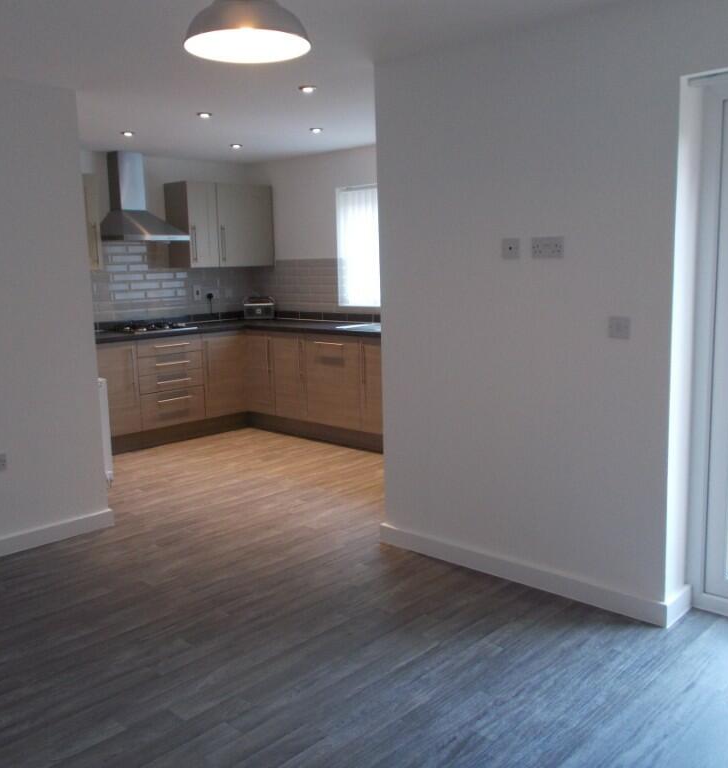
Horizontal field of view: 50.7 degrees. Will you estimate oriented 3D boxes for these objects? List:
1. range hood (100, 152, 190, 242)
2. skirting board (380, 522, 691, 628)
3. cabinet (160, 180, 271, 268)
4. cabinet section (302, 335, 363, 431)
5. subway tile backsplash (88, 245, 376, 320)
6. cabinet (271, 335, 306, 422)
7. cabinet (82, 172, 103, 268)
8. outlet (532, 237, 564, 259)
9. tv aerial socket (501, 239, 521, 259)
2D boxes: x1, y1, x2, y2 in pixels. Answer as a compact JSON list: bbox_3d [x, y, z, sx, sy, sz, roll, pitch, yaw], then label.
[{"bbox_3d":[-1.809,-1.497,6.148,0.500,0.712,0.600,7,12,42],"label":"range hood"},{"bbox_3d":[0.718,0.822,3.567,1.480,0.092,0.240,7,12,42],"label":"skirting board"},{"bbox_3d":[-1.278,-1.403,6.867,0.333,0.716,0.904,7,12,42],"label":"cabinet"},{"bbox_3d":[-0.052,-0.057,6.287,0.605,0.728,0.570,6,12,43],"label":"cabinet section"},{"bbox_3d":[-1.040,-0.836,6.157,1.738,0.665,1.740,7,12,42],"label":"subway tile backsplash"},{"bbox_3d":[-0.400,-0.084,6.480,0.395,0.720,0.575,7,12,42],"label":"cabinet"},{"bbox_3d":[-2.249,-1.216,5.826,0.333,0.716,0.345,7,12,42],"label":"cabinet"},{"bbox_3d":[0.750,-0.556,3.138,0.147,0.087,0.010,7,12,42],"label":"outlet"},{"bbox_3d":[0.617,-0.566,3.231,0.086,0.086,0.012,7,13,42],"label":"tv aerial socket"}]

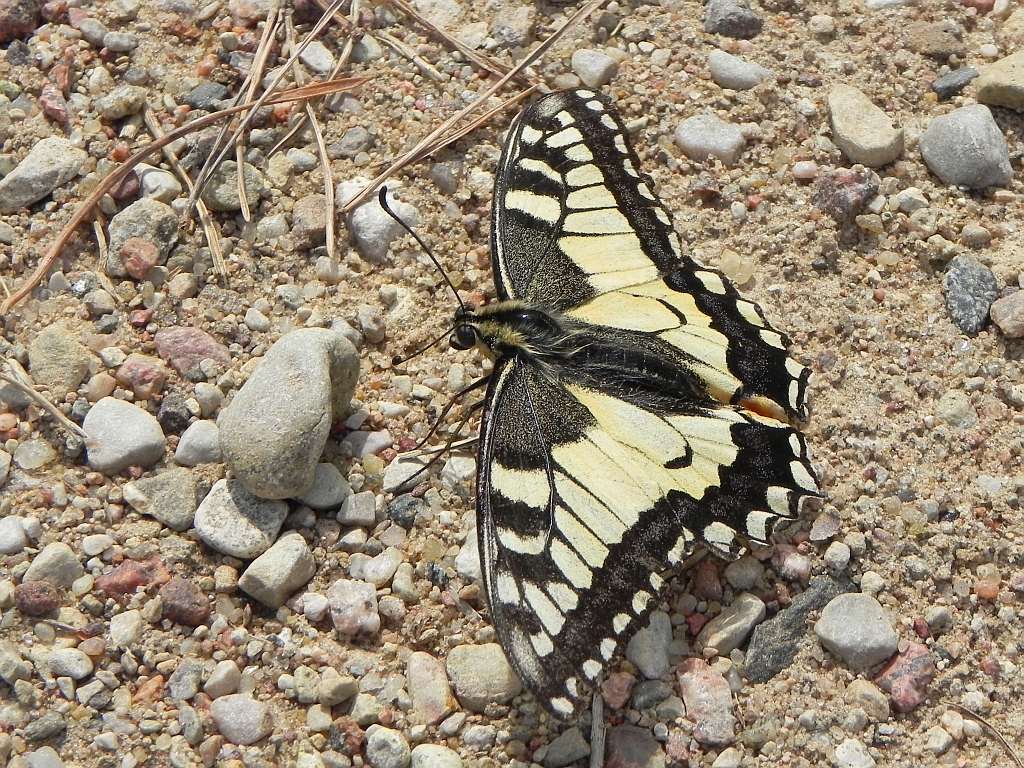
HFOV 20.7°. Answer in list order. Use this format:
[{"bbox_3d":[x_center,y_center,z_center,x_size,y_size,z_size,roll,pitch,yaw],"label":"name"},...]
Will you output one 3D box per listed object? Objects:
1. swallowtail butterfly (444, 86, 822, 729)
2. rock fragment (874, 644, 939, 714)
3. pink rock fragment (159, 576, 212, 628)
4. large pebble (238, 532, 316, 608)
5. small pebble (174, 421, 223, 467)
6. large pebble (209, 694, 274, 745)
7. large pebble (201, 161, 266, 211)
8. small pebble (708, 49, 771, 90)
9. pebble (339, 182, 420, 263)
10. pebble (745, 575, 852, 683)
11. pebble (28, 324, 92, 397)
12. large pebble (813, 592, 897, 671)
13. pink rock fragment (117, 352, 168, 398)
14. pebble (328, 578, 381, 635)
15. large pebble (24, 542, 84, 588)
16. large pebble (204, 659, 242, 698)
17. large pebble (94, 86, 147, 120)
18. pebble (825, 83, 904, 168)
[{"bbox_3d":[0.013,0.000,0.282,0.037,0.013,0.080,10,49,-11],"label":"swallowtail butterfly"},{"bbox_3d":[0.039,0.029,0.274,0.005,0.003,0.007,30,58,20],"label":"rock fragment"},{"bbox_3d":[-0.032,0.021,0.277,0.005,0.004,0.005,37,61,25],"label":"pink rock fragment"},{"bbox_3d":[-0.023,0.018,0.276,0.008,0.005,0.006,-33,57,-24],"label":"large pebble"},{"bbox_3d":[-0.032,0.007,0.291,0.005,0.004,0.004,-18,55,-13],"label":"small pebble"},{"bbox_3d":[-0.026,0.032,0.272,0.006,0.003,0.004,20,55,14],"label":"large pebble"},{"bbox_3d":[-0.031,-0.022,0.310,0.007,0.005,0.006,10,53,8],"label":"large pebble"},{"bbox_3d":[0.026,-0.036,0.322,0.008,0.004,0.004,20,55,15],"label":"small pebble"},{"bbox_3d":[-0.014,-0.018,0.306,0.007,0.005,0.011,-28,55,-22],"label":"pebble"},{"bbox_3d":[0.028,0.024,0.275,0.005,0.005,0.015,31,58,22],"label":"pebble"},{"bbox_3d":[-0.047,-0.002,0.295,0.007,0.005,0.009,9,53,7],"label":"pebble"},{"bbox_3d":[0.034,0.024,0.274,0.008,0.006,0.008,10,53,8],"label":"large pebble"},{"bbox_3d":[-0.038,-0.001,0.292,0.005,0.004,0.005,12,51,10],"label":"pink rock fragment"},{"bbox_3d":[-0.015,0.022,0.279,0.005,0.004,0.006,-8,53,-6],"label":"pebble"},{"bbox_3d":[-0.045,0.018,0.276,0.006,0.004,0.005,0,50,0],"label":"large pebble"},{"bbox_3d":[-0.028,0.028,0.268,0.003,0.003,0.004,33,57,24],"label":"large pebble"},{"bbox_3d":[-0.044,-0.032,0.318,0.006,0.003,0.004,-12,51,-10],"label":"large pebble"},{"bbox_3d":[0.040,-0.029,0.316,0.007,0.004,0.011,-28,55,-22],"label":"pebble"}]

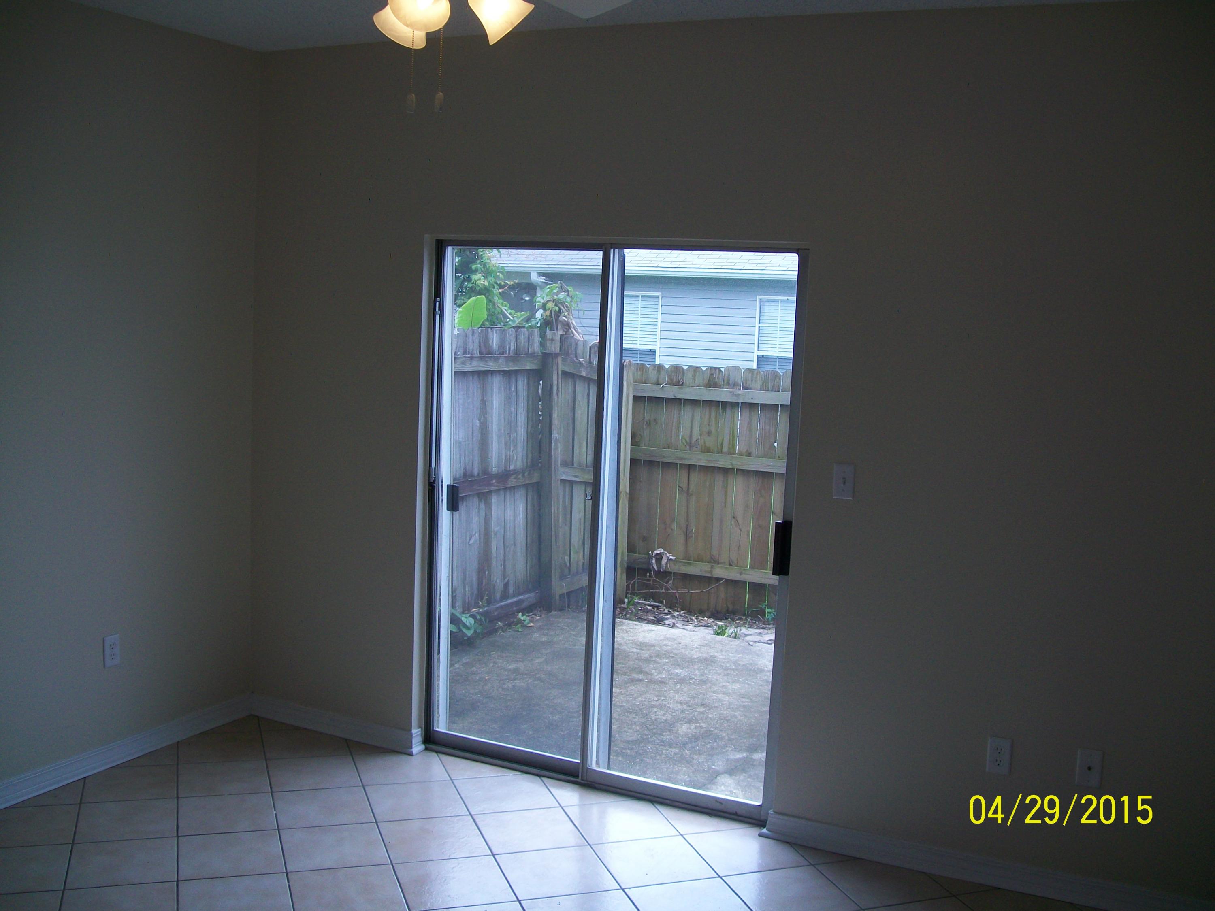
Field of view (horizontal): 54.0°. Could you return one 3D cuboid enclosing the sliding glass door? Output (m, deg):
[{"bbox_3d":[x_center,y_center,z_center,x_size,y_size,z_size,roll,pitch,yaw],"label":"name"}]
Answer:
[{"bbox_3d":[-0.018,0.227,4.383,1.460,2.010,0.090,5,7,26],"label":"sliding glass door"}]

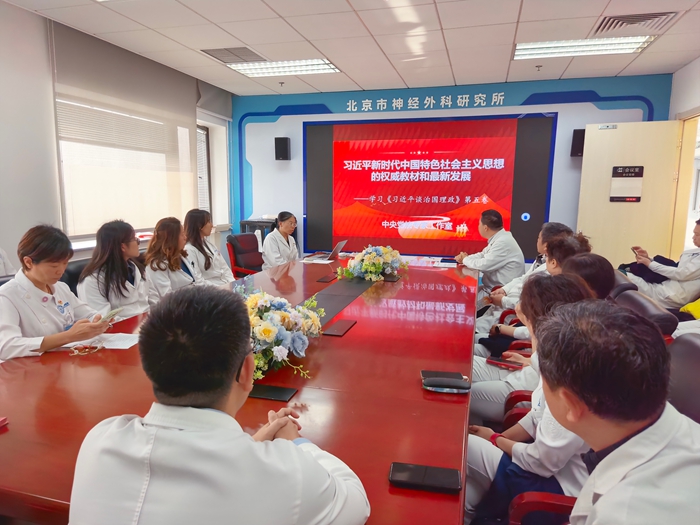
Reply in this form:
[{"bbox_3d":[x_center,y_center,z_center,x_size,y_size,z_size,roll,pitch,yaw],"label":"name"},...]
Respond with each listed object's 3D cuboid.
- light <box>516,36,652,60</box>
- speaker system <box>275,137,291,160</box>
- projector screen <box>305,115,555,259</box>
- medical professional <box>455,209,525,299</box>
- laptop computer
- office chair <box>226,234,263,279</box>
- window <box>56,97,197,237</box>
[{"bbox_3d":[2.134,-2.004,4.516,1.170,0.080,0.560,3,8,15],"label":"light"},{"bbox_3d":[-0.928,-1.578,6.739,0.210,0.315,0.180,0,8,1],"label":"speaker system"},{"bbox_3d":[0.929,-0.968,6.425,3.270,1.820,0.100,2,8,15],"label":"projector screen"},{"bbox_3d":[1.218,0.185,4.240,0.700,1.280,0.540,6,9,33],"label":"medical professional"},{"bbox_3d":[-0.232,-0.131,4.987,0.320,0.190,0.320,2,8,15],"label":"laptop computer"},{"bbox_3d":[-0.860,0.215,4.905,0.640,1.000,0.620,4,9,25],"label":"office chair"},{"bbox_3d":[-2.154,-0.915,5.033,0.100,1.180,2.000,3,8,15],"label":"window"}]

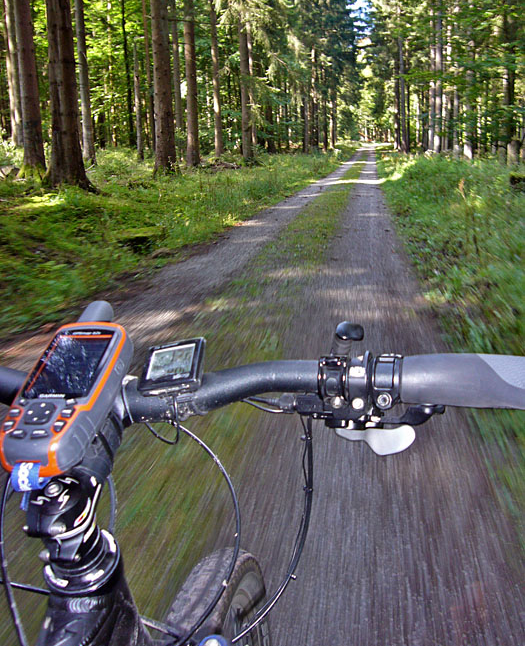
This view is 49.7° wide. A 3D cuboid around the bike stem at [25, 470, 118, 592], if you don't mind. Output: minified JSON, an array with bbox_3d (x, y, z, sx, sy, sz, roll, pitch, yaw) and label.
[{"bbox_3d":[-0.131,0.142,0.404,0.050,0.090,0.078,1,36,10],"label":"bike stem"}]

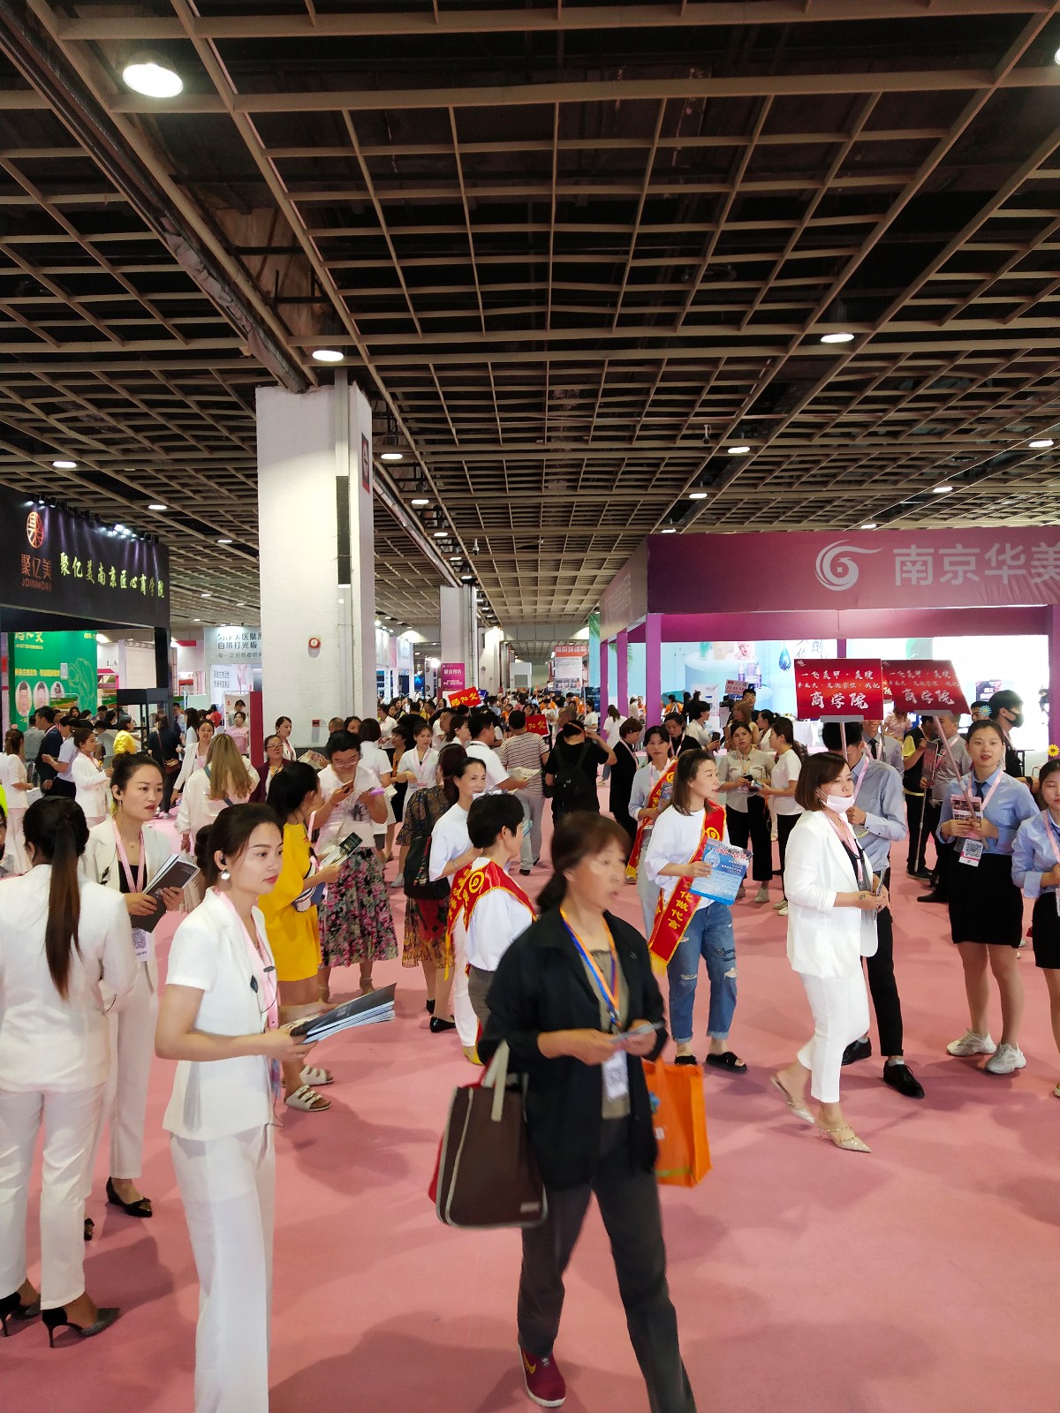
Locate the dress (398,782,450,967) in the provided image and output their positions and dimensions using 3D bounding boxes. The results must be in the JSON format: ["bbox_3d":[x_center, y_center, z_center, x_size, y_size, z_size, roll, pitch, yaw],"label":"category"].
[{"bbox_3d":[-0.571,0.952,7.070,0.420,1.070,0.380,0,1,45],"label":"dress"}]

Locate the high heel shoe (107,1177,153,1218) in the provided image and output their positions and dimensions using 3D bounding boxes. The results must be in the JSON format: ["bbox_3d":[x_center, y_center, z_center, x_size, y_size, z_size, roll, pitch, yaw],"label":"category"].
[{"bbox_3d":[-1.499,1.832,4.580,0.085,0.100,0.240,-2,1,-44],"label":"high heel shoe"}]

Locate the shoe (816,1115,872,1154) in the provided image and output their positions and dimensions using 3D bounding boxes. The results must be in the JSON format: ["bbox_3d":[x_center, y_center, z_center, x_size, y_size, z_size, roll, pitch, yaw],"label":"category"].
[{"bbox_3d":[1.306,1.782,5.114,0.240,0.090,0.080,0,2,44],"label":"shoe"}]

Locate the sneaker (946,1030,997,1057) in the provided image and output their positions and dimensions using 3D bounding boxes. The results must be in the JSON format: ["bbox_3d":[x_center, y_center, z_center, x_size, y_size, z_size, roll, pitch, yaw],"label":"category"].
[{"bbox_3d":[2.287,1.732,6.344,0.262,0.110,0.097,-1,1,-15],"label":"sneaker"}]

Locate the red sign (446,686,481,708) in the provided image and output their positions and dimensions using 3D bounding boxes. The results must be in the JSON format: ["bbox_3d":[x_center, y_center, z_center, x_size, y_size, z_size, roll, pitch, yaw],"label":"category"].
[{"bbox_3d":[-1.002,-0.106,19.000,0.440,0.290,0.020,-18,0,0],"label":"red sign"}]

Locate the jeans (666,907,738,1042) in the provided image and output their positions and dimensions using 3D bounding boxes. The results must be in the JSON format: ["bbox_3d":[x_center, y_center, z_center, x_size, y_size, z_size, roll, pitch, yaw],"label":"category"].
[{"bbox_3d":[0.886,1.338,6.280,0.370,0.780,0.290,-1,1,-25],"label":"jeans"}]

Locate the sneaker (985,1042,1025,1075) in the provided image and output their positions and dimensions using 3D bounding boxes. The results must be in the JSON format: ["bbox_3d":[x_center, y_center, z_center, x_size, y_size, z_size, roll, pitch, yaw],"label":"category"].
[{"bbox_3d":[2.364,1.736,6.093,0.262,0.110,0.097,-2,2,-41],"label":"sneaker"}]

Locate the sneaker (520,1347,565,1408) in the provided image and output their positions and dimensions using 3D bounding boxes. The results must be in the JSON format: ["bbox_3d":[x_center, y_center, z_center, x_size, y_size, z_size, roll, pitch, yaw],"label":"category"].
[{"bbox_3d":[0.034,1.818,3.360,0.100,0.110,0.260,-1,1,-14],"label":"sneaker"}]

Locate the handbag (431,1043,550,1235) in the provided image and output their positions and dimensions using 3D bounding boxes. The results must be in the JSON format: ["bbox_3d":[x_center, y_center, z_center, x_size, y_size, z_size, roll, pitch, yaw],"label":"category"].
[{"bbox_3d":[-0.100,1.105,3.180,0.265,0.455,0.120,-1,1,-15],"label":"handbag"}]

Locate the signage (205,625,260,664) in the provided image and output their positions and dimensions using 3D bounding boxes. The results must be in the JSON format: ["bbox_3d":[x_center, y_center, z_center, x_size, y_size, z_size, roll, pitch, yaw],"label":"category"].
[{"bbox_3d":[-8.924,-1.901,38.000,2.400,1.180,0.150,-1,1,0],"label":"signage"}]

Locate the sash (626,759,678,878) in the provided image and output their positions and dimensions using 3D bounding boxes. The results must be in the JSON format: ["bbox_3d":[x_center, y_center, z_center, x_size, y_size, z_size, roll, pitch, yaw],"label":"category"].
[{"bbox_3d":[0.844,0.761,8.400,0.320,0.790,0.230,-1,1,-12],"label":"sash"}]

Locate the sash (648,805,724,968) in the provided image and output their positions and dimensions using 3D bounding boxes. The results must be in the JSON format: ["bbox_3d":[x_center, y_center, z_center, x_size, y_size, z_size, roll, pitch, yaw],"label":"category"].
[{"bbox_3d":[0.791,0.900,6.220,0.320,0.790,0.230,-2,1,-34],"label":"sash"}]

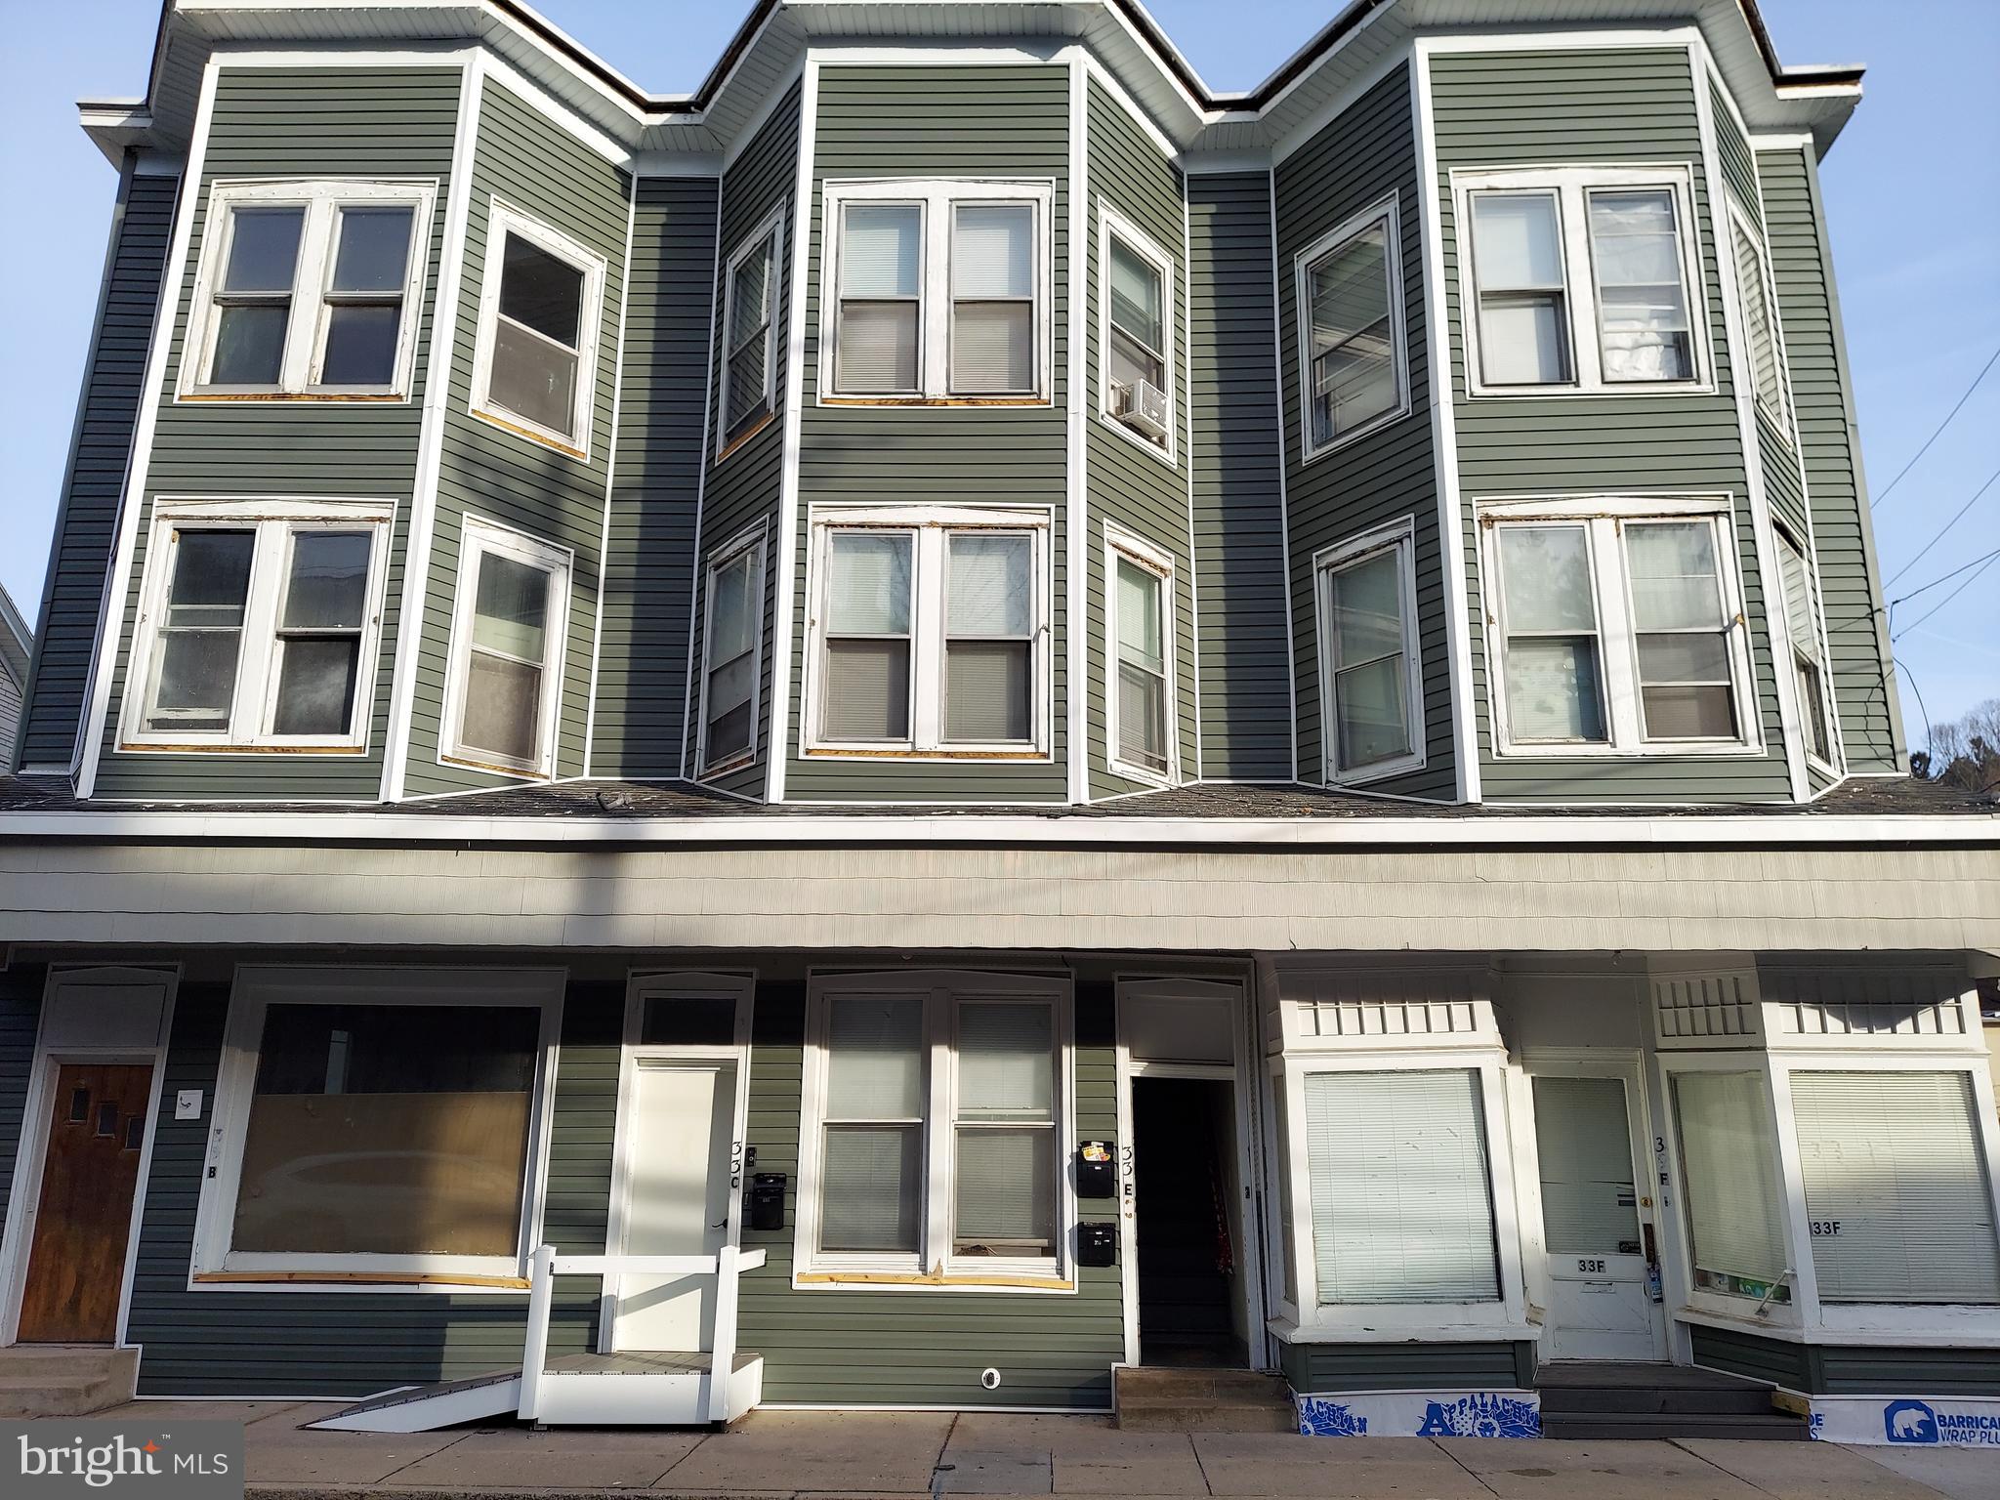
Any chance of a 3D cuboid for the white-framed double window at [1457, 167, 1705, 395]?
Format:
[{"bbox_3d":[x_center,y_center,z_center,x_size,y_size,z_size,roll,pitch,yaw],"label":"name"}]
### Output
[{"bbox_3d":[4.498,-3.631,10.780,1.830,1.970,0.120,0,-14,1],"label":"white-framed double window"}]

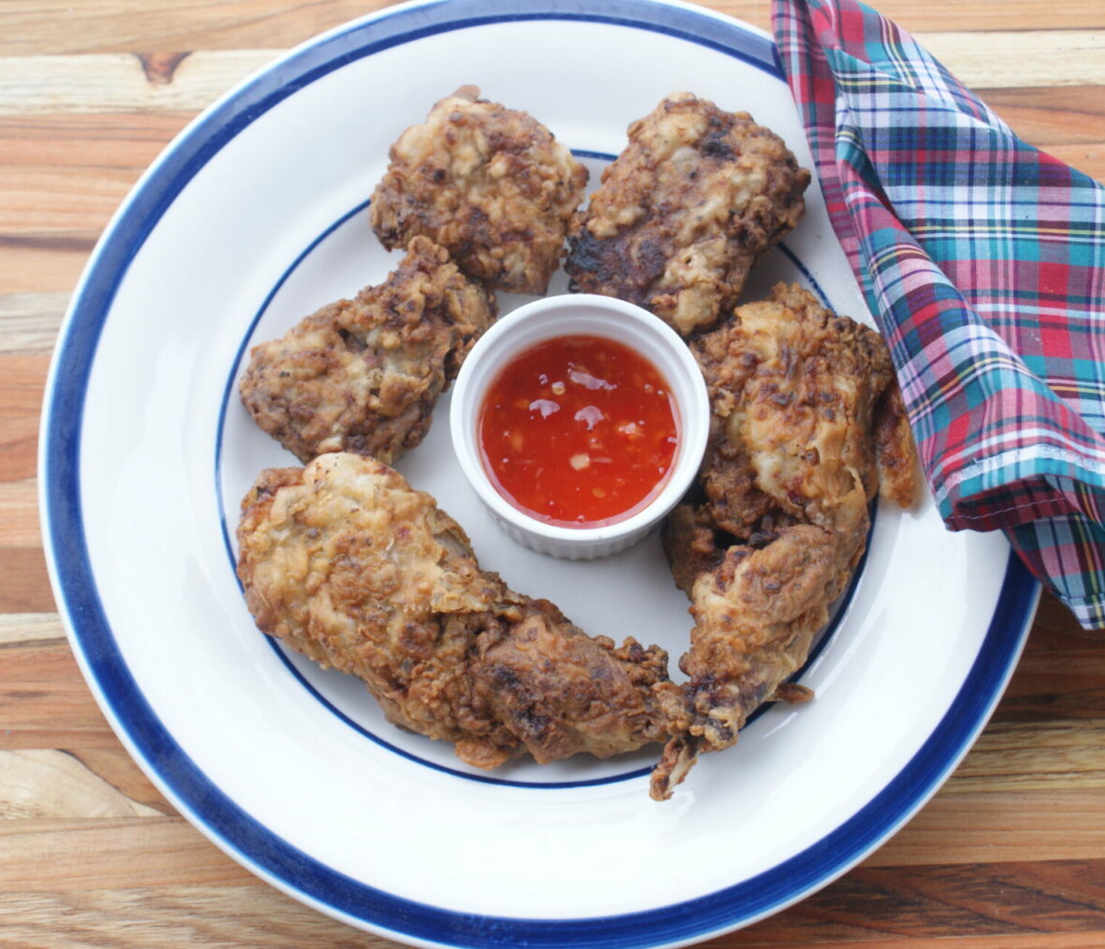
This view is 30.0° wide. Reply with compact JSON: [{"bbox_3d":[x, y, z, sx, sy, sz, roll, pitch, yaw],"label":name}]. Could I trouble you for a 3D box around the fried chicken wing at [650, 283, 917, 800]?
[{"bbox_3d":[0.063,0.018,0.552,0.066,0.048,0.147,12,74,2],"label":"fried chicken wing"}]

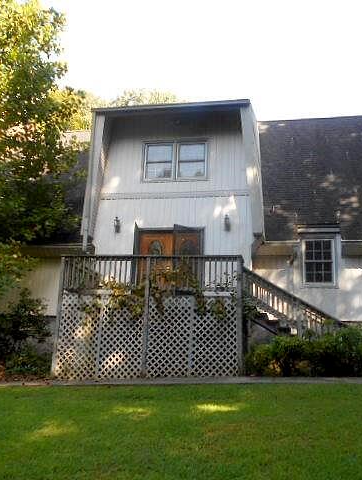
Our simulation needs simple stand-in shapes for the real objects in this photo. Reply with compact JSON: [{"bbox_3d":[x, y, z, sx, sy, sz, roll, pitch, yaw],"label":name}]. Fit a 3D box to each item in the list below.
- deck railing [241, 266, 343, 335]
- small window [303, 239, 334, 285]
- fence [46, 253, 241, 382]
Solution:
[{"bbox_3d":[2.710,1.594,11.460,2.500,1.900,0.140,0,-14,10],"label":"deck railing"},{"bbox_3d":[4.029,0.615,14.029,0.870,1.370,0.120,0,-14,10],"label":"small window"},{"bbox_3d":[-0.854,1.875,12.027,4.780,3.040,0.180,0,-14,10],"label":"fence"}]

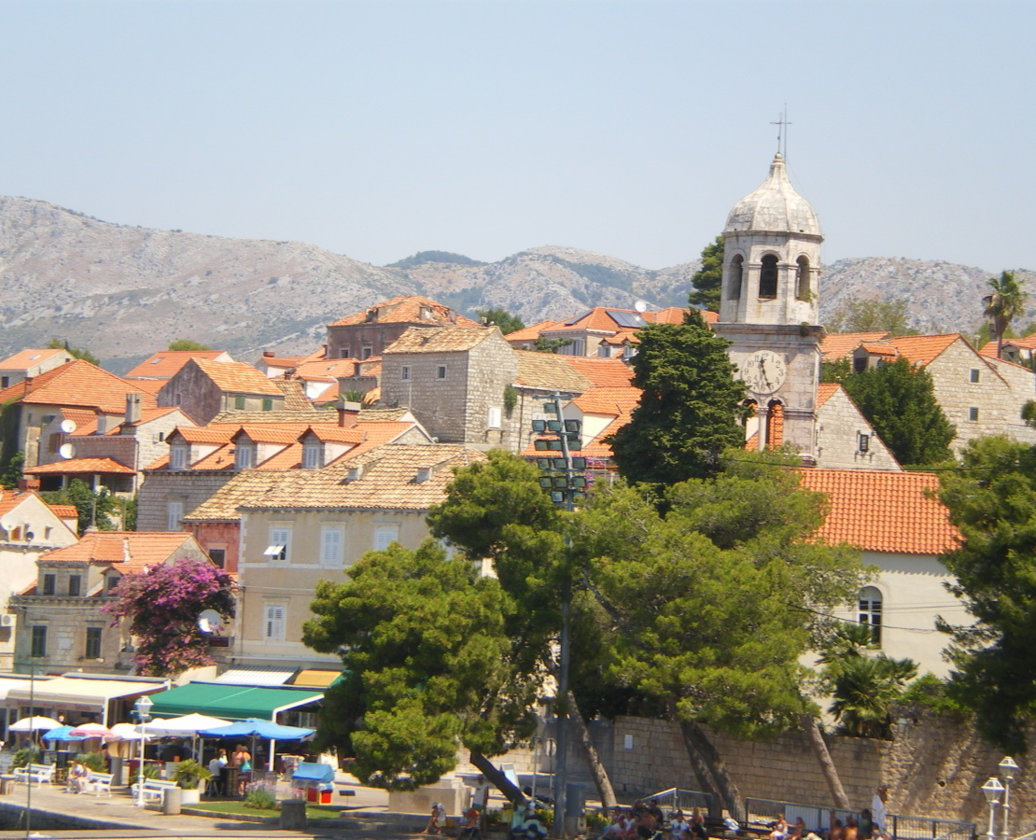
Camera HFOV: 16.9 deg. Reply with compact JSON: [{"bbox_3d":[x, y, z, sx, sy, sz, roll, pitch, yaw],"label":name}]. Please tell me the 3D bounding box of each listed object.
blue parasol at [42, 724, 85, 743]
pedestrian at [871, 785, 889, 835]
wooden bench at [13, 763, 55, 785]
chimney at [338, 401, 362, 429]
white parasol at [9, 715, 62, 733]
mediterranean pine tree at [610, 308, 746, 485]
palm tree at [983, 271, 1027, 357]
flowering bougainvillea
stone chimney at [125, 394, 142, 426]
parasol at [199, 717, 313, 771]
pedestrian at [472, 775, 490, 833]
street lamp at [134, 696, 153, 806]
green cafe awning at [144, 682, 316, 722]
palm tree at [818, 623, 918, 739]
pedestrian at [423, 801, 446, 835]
[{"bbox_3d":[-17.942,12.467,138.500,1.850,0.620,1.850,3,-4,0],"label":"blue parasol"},{"bbox_3d":[11.592,12.579,112.000,0.380,1.720,0.500,4,-4,-12],"label":"pedestrian"},{"bbox_3d":[-18.591,13.652,134.500,0.650,0.830,1.900,6,-4,-38],"label":"wooden bench"},{"bbox_3d":[-8.484,-0.280,175.000,0.930,1.400,0.930,5,-5,-30],"label":"chimney"},{"bbox_3d":[-17.865,12.111,129.000,1.950,2.350,1.950,-1,-5,40],"label":"white parasol"},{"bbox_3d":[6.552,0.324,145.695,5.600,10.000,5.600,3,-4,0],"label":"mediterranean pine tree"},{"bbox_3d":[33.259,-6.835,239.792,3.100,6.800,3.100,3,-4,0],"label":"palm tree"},{"bbox_3d":[-13.967,7.909,140.000,4.400,4.900,3.000,1,-5,30],"label":"flowering bougainvillea"},{"bbox_3d":[-20.893,-0.609,190.000,0.600,1.650,0.600,5,-5,-30],"label":"stone chimney"},{"bbox_3d":[-9.399,12.053,125.000,3.000,2.750,3.000,-1,-6,45],"label":"parasol"},{"bbox_3d":[-1.129,11.761,107.000,0.520,1.740,0.360,1,-5,30],"label":"pedestrian"},{"bbox_3d":[-13.352,11.822,124.500,0.640,3.950,0.640,3,-4,0],"label":"street lamp"},{"bbox_3d":[-10.965,10.751,133.500,7.200,1.250,3.000,-1,-5,40],"label":"green cafe awning"},{"bbox_3d":[13.090,9.947,131.863,3.700,4.500,3.600,3,-4,0],"label":"palm tree"},{"bbox_3d":[-2.522,12.018,105.500,0.650,1.000,0.500,4,-4,-17],"label":"pedestrian"}]

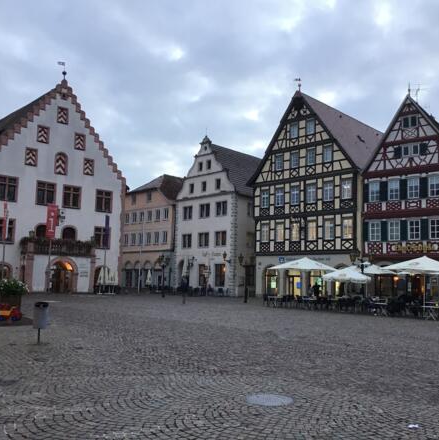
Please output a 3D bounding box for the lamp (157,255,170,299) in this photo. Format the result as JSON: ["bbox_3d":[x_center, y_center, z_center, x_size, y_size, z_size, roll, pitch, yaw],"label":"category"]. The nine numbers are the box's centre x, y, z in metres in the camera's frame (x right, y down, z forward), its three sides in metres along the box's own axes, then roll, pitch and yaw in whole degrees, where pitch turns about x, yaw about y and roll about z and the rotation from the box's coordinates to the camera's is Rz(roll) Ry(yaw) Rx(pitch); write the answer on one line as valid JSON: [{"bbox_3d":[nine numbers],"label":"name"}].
[{"bbox_3d":[-5.149,5.199,48.424,1.050,3.966,1.050,1,-7,0],"label":"lamp"}]

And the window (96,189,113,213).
[{"bbox_3d":[-12.751,-2.152,58.323,1.738,2.462,0.250,7,-9,-42],"label":"window"}]

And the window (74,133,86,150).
[{"bbox_3d":[-15.015,-8.476,56.795,1.218,1.715,0.200,7,-9,-42],"label":"window"}]

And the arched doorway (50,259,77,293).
[{"bbox_3d":[-15.642,5.589,52.767,2.352,3.333,0.500,7,-9,-42],"label":"arched doorway"}]

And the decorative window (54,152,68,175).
[{"bbox_3d":[-16.129,-5.752,53.589,1.388,2.302,0.200,8,-9,-42],"label":"decorative window"}]

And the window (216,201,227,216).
[{"bbox_3d":[0.254,-1.225,57.204,0.250,1.682,1.797,7,-9,-41],"label":"window"}]

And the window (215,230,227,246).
[{"bbox_3d":[0.179,1.847,50.873,0.200,1.447,1.624,7,-8,-39],"label":"window"}]

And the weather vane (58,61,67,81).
[{"bbox_3d":[-16.380,-15.433,54.644,0.977,1.959,0.450,4,-7,-17],"label":"weather vane"}]

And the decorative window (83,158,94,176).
[{"bbox_3d":[-14.259,-5.710,57.232,1.241,1.766,0.200,7,-9,-42],"label":"decorative window"}]

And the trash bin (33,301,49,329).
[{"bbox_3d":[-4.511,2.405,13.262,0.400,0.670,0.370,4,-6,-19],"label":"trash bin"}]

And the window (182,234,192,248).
[{"bbox_3d":[-3.312,2.259,55.148,0.200,1.423,1.540,7,-8,-39],"label":"window"}]

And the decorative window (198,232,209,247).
[{"bbox_3d":[-1.527,2.024,52.966,0.200,1.511,1.619,7,-8,-39],"label":"decorative window"}]

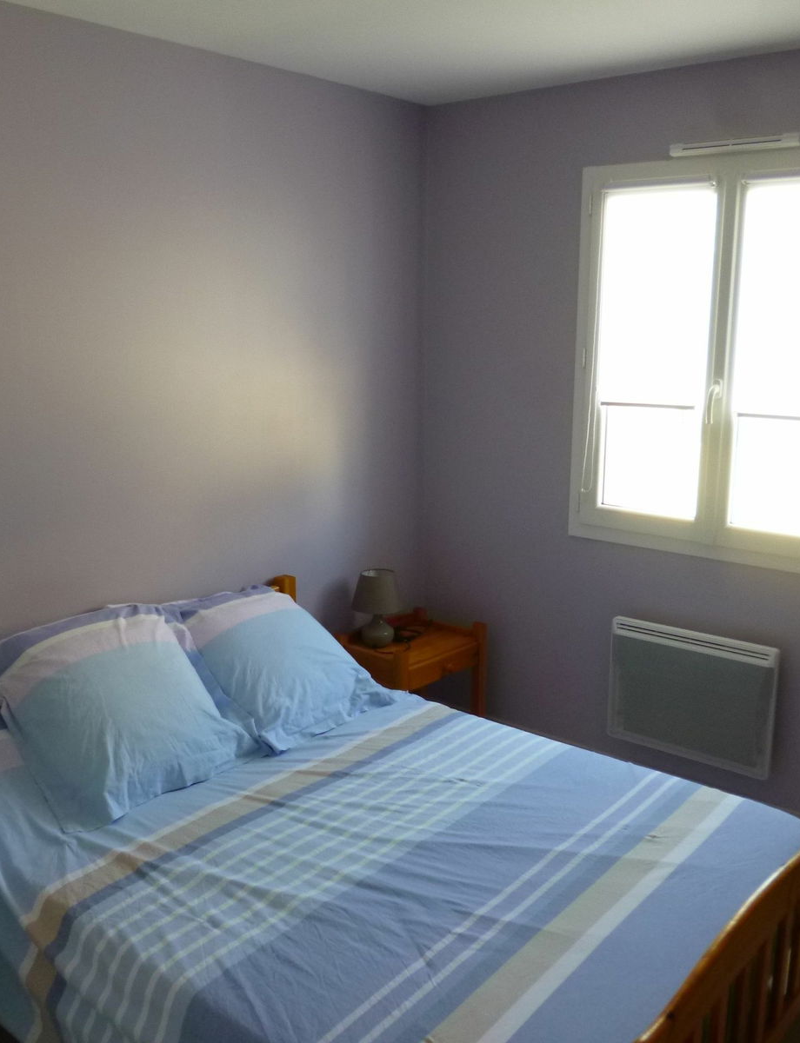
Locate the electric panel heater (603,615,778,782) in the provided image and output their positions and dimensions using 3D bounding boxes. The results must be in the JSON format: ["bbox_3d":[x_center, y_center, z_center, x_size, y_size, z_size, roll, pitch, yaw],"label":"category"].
[{"bbox_3d":[1.029,0.601,3.409,0.576,0.467,0.090,10,16,37],"label":"electric panel heater"}]

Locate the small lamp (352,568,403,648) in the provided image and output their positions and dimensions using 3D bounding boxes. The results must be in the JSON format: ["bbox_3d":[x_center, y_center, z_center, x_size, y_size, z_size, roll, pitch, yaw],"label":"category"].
[{"bbox_3d":[-0.085,0.334,3.649,0.182,0.290,0.182,0,13,0],"label":"small lamp"}]

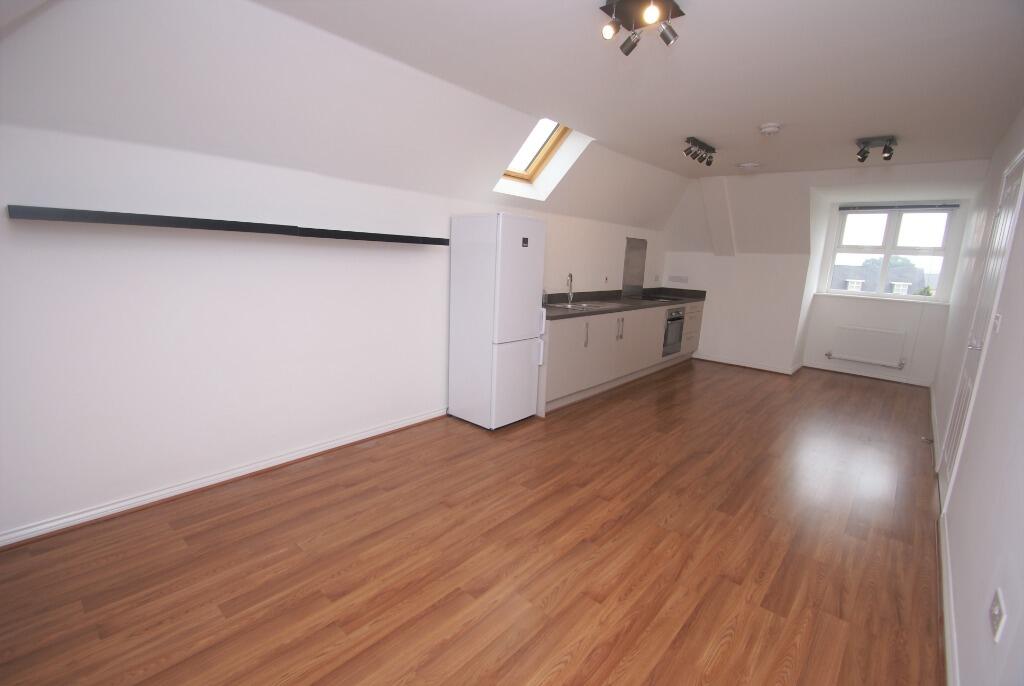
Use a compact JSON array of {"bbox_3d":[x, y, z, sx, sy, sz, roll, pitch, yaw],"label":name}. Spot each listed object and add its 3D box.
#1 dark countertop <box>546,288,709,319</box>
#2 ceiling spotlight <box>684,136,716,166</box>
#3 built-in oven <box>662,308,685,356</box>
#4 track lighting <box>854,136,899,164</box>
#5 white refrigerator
[{"bbox_3d":[1.366,-0.526,5.245,0.664,0.141,3.712,13,16,42],"label":"dark countertop"},{"bbox_3d":[1.691,-1.700,3.818,0.135,0.145,0.480,13,16,42],"label":"ceiling spotlight"},{"bbox_3d":[2.011,-0.191,5.996,0.550,0.625,0.590,13,16,42],"label":"built-in oven"},{"bbox_3d":[2.968,-1.579,3.498,0.235,0.140,0.230,13,16,42],"label":"track lighting"},{"bbox_3d":[-0.142,-0.197,3.749,0.577,1.733,0.544,13,16,42],"label":"white refrigerator"}]

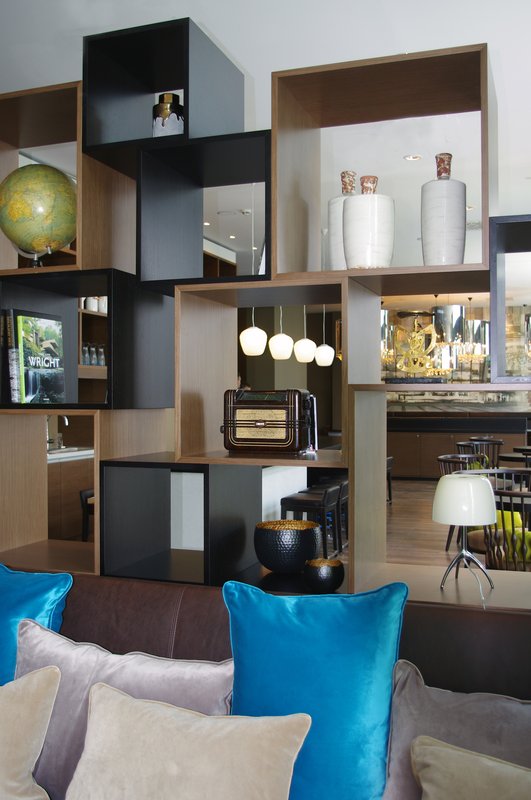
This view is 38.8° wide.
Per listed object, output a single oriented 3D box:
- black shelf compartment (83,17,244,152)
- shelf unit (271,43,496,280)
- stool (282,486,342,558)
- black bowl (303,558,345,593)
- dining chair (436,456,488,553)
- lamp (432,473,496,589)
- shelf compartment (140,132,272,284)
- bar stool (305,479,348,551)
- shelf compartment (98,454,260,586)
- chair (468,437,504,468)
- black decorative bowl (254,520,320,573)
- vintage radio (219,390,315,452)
[{"bbox_3d":[-0.340,-1.005,2.633,0.388,0.380,0.453,0,0,20],"label":"black shelf compartment"},{"bbox_3d":[0.413,-0.700,2.497,0.653,0.651,0.494,0,1,20],"label":"shelf unit"},{"bbox_3d":[0.383,1.032,6.356,0.404,0.601,0.395,0,0,20],"label":"stool"},{"bbox_3d":[0.173,0.522,2.240,0.123,0.076,0.123,0,0,0],"label":"black bowl"},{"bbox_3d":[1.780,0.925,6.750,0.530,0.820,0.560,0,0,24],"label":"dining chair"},{"bbox_3d":[0.639,0.415,2.419,0.200,0.355,0.200,0,1,0],"label":"lamp"},{"bbox_3d":[-0.123,-0.617,2.691,0.479,0.474,0.494,0,1,20],"label":"shelf compartment"},{"bbox_3d":[0.557,1.030,6.830,0.404,0.601,0.395,0,0,20],"label":"bar stool"},{"bbox_3d":[-0.277,0.389,2.615,0.393,0.378,0.453,0,0,20],"label":"shelf compartment"},{"bbox_3d":[2.980,0.971,10.000,0.530,0.870,0.550,0,1,14],"label":"chair"},{"bbox_3d":[0.072,0.486,2.486,0.217,0.145,0.217,0,0,0],"label":"black decorative bowl"},{"bbox_3d":[0.015,0.074,2.733,0.289,0.221,0.200,0,1,20],"label":"vintage radio"}]

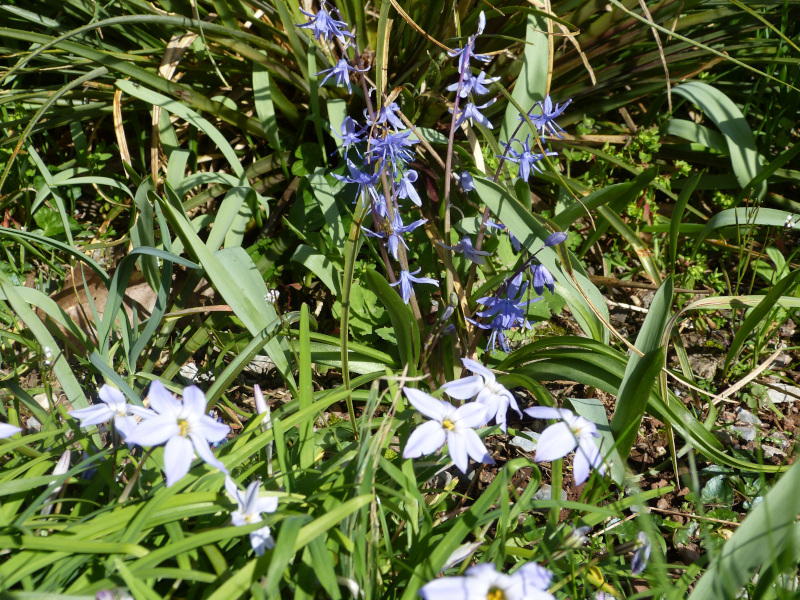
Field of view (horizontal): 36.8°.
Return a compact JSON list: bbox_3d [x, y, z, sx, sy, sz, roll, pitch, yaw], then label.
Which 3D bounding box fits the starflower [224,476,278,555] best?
[{"bbox_3d":[-0.059,0.086,0.475,0.024,0.032,0.020,-13,0,-25],"label":"starflower"}]

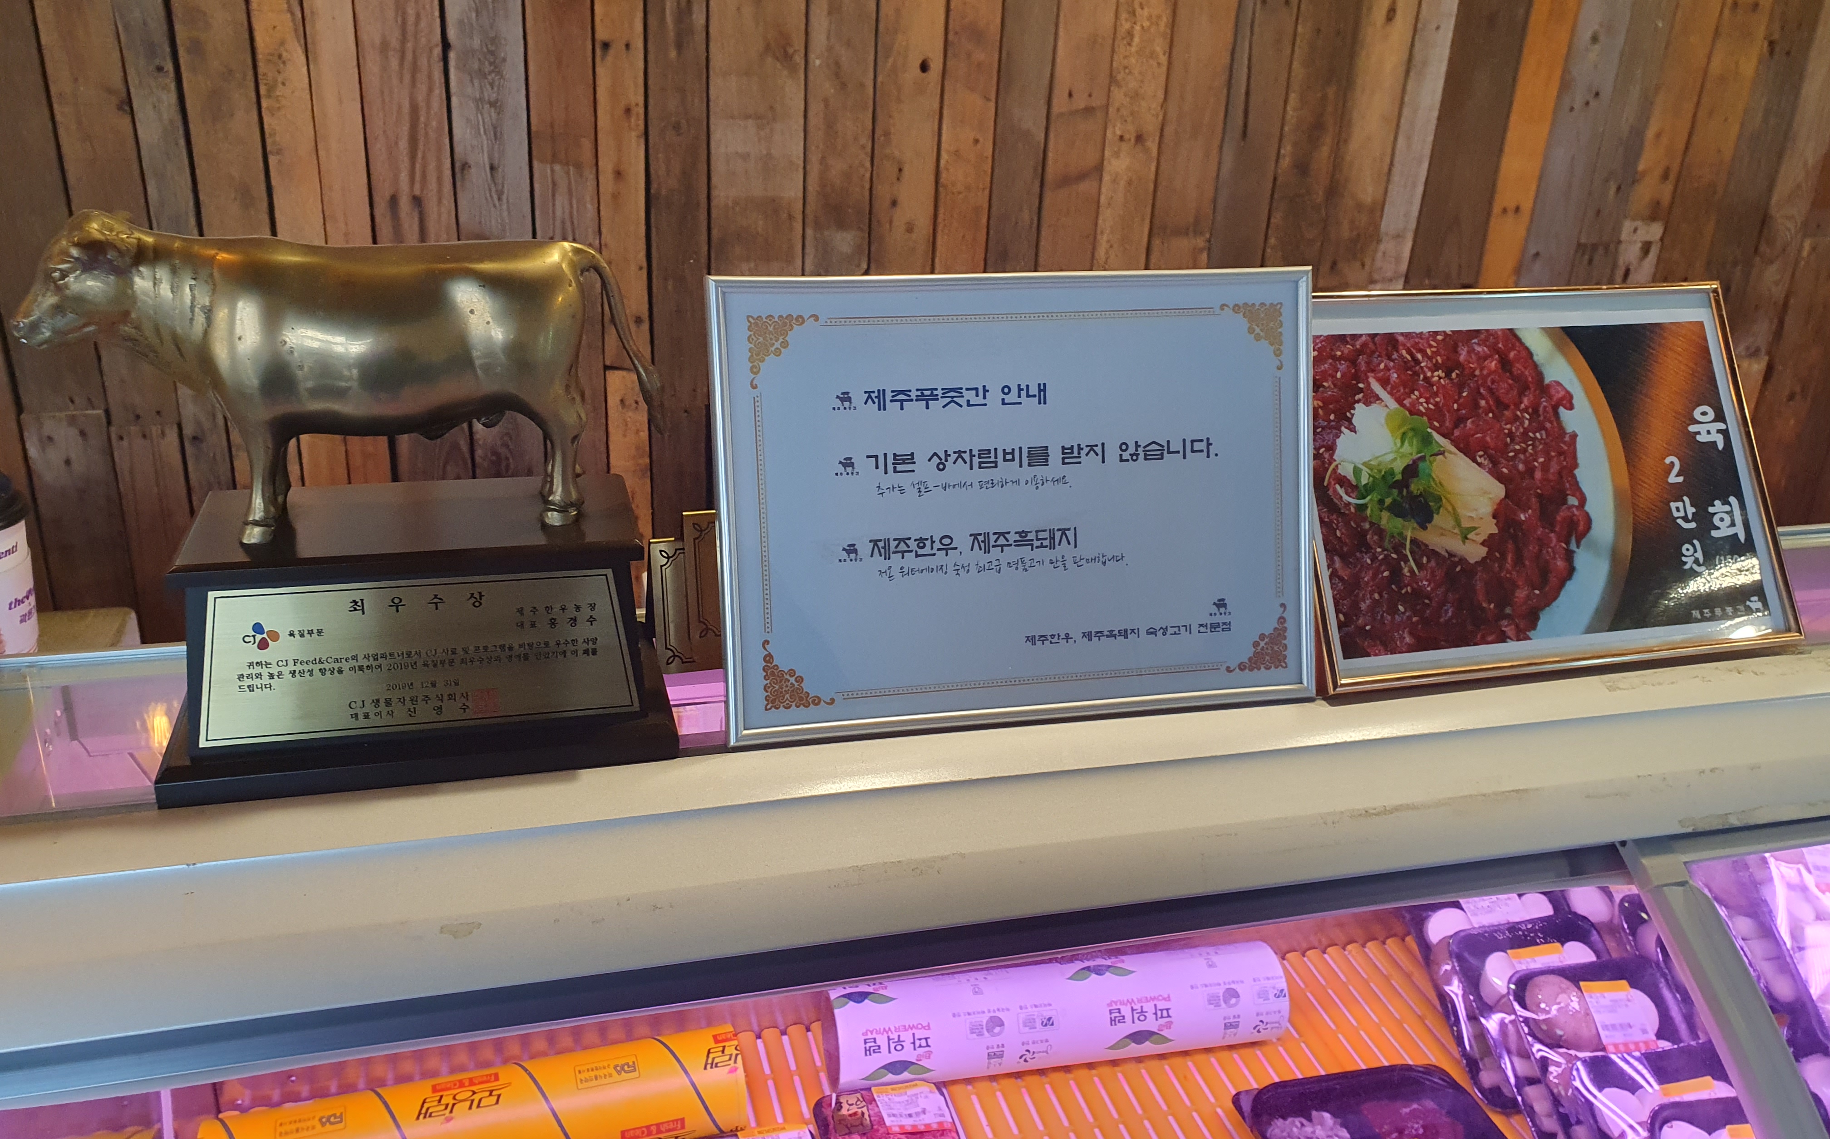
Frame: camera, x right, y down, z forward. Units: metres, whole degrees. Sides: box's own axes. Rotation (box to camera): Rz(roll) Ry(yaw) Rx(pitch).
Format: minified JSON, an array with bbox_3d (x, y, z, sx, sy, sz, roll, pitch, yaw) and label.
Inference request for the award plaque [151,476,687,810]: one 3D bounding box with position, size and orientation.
[{"bbox_3d":[-0.330,0.033,0.931,0.311,0.141,0.194,-4,23,-16],"label":"award plaque"}]

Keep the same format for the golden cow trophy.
[{"bbox_3d":[-0.348,-0.121,0.861,0.371,0.197,0.100,-4,23,-16],"label":"golden cow trophy"}]

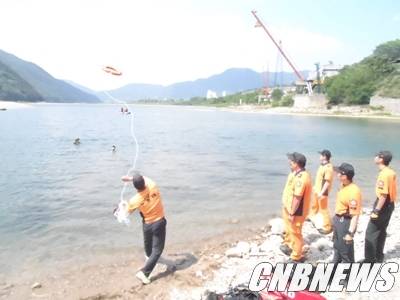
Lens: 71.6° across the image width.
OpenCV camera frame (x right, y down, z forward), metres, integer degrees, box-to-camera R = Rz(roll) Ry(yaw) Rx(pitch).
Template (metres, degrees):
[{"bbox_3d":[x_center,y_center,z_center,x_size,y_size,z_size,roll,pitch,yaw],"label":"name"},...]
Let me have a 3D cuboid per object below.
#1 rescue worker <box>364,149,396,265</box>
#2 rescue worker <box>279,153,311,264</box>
[{"bbox_3d":[2.536,0.866,3.978,0.380,1.730,0.480,8,12,37],"label":"rescue worker"},{"bbox_3d":[1.416,0.888,4.104,0.440,1.730,0.520,3,10,18],"label":"rescue worker"}]

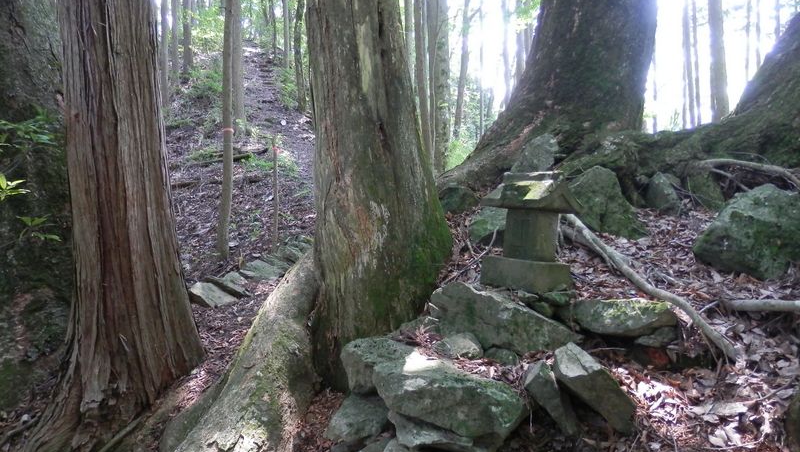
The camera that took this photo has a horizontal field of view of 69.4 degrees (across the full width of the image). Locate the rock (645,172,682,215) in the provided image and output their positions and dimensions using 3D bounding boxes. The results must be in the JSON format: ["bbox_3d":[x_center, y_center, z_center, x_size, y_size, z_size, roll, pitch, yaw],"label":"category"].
[{"bbox_3d":[2.371,-0.292,5.200,0.330,0.370,0.300,-1,-3,25],"label":"rock"}]

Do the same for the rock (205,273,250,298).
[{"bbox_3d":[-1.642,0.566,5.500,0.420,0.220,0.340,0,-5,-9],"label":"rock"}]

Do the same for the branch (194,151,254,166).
[{"bbox_3d":[-2.719,-1.040,8.900,0.970,0.110,0.140,-11,-2,-14],"label":"branch"}]

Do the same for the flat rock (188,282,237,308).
[{"bbox_3d":[-1.664,0.613,5.100,0.430,0.180,0.330,1,-3,-18],"label":"flat rock"}]

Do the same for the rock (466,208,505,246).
[{"bbox_3d":[0.636,-0.004,4.150,0.320,0.280,0.280,-1,-5,6],"label":"rock"}]

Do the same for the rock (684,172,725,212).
[{"bbox_3d":[2.644,-0.299,5.000,0.340,0.340,0.300,-2,-5,11],"label":"rock"}]

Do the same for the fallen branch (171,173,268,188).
[{"bbox_3d":[-2.499,-0.623,8.000,1.360,0.110,0.140,-4,-4,-9],"label":"fallen branch"}]

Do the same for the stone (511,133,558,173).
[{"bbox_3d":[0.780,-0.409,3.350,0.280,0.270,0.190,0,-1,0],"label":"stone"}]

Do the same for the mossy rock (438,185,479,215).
[{"bbox_3d":[0.488,-0.225,4.900,0.360,0.260,0.300,0,-3,6],"label":"mossy rock"}]

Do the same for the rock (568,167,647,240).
[{"bbox_3d":[1.608,-0.175,4.500,0.600,0.560,0.480,-1,-3,20],"label":"rock"}]

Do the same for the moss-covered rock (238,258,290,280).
[{"bbox_3d":[-1.134,0.361,4.800,0.410,0.150,0.340,0,-1,0],"label":"moss-covered rock"}]

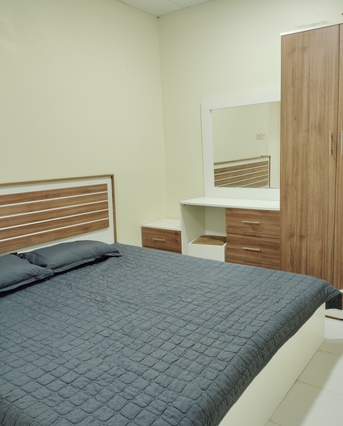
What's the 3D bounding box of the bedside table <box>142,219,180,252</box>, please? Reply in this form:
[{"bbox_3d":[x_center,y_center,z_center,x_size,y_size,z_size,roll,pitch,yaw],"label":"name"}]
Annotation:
[{"bbox_3d":[0.042,0.382,3.881,0.498,0.538,0.454,5,11,37],"label":"bedside table"}]

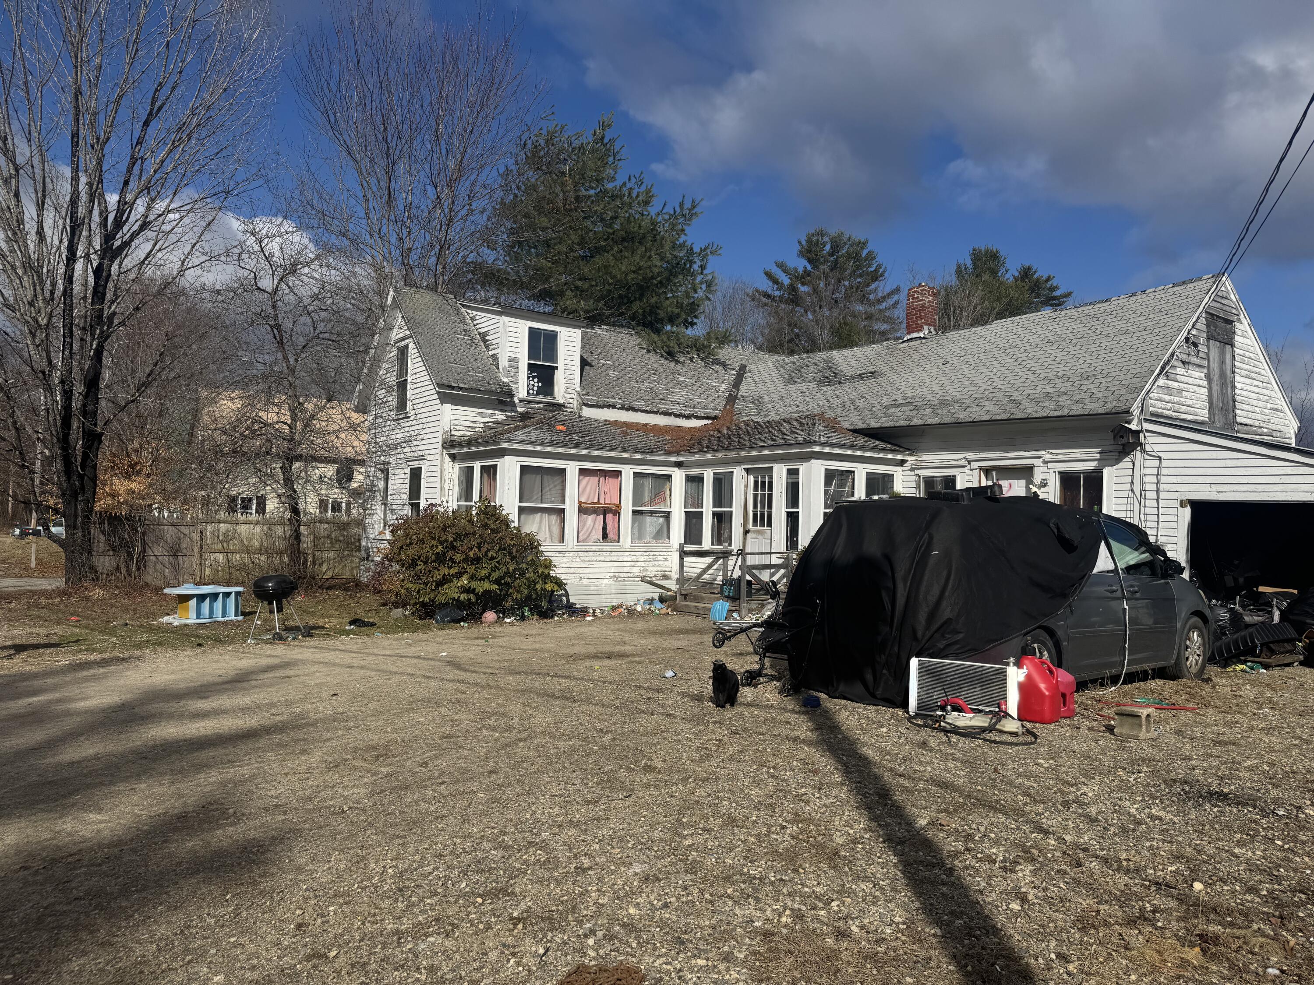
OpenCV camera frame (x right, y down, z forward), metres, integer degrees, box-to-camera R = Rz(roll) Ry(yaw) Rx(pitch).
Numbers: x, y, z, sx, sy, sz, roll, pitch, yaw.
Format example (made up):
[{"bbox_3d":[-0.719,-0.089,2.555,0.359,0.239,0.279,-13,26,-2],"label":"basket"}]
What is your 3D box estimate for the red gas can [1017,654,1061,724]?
[{"bbox_3d":[2.913,1.496,6.950,0.280,0.520,0.250,-1,-3,40],"label":"red gas can"}]

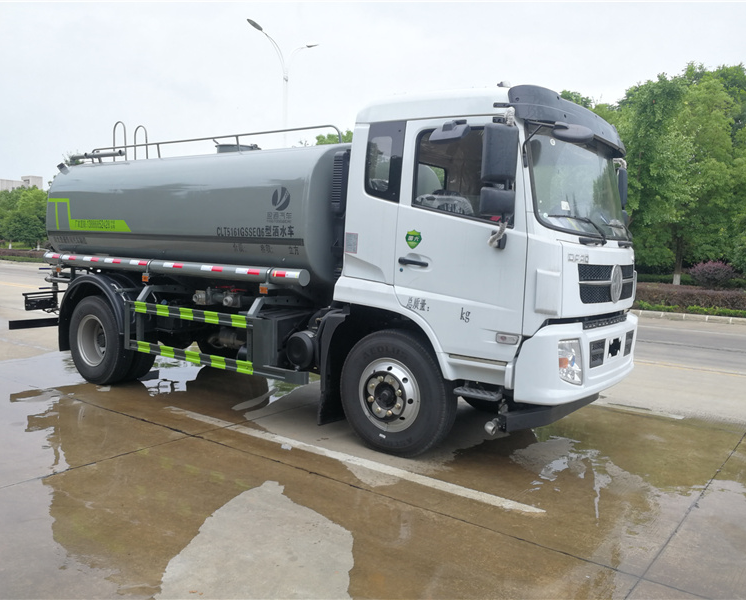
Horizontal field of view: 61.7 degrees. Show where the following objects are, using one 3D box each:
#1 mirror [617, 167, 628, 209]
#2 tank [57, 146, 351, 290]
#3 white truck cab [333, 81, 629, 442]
[{"bbox_3d":[2.485,-1.099,6.203,0.095,0.400,0.210,5,5,25],"label":"mirror"},{"bbox_3d":[-1.624,-0.922,7.438,4.570,1.460,2.220,6,5,35],"label":"tank"},{"bbox_3d":[1.199,-0.408,5.464,1.940,2.440,2.400,6,5,35],"label":"white truck cab"}]

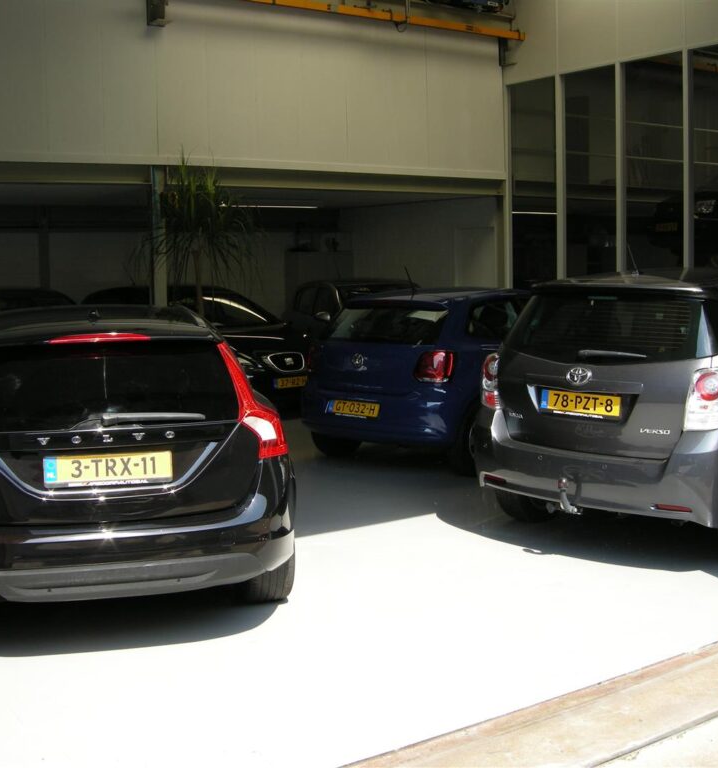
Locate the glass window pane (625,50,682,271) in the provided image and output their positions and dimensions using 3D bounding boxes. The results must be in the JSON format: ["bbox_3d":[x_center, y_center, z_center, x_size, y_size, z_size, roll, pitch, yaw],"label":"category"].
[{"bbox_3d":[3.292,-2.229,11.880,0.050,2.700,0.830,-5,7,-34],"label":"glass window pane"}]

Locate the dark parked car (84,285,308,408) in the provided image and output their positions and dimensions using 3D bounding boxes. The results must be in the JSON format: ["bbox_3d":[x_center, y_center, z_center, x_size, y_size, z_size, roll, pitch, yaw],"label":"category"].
[{"bbox_3d":[-1.991,-0.405,12.714,1.755,1.455,4.250,-5,8,-38],"label":"dark parked car"}]

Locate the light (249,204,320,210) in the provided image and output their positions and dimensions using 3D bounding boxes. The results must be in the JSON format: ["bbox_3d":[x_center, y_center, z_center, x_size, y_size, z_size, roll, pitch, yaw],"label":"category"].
[{"bbox_3d":[-1.092,-2.333,14.094,1.500,0.080,0.130,-5,7,-33],"label":"light"}]

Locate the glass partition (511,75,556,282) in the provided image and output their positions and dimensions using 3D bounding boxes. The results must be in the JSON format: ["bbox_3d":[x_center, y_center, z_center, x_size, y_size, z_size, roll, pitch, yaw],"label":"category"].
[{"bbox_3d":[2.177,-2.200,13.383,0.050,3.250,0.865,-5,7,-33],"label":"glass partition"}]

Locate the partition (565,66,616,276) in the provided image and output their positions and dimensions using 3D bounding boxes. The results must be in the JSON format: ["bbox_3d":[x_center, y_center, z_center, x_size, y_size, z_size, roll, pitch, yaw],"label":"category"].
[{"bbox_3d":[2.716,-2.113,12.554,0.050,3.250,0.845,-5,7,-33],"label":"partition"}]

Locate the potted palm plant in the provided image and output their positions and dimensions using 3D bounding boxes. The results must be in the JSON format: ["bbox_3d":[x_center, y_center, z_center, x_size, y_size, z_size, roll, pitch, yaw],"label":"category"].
[{"bbox_3d":[-1.548,-0.859,10.562,1.200,2.820,1.200,-1,6,0],"label":"potted palm plant"}]

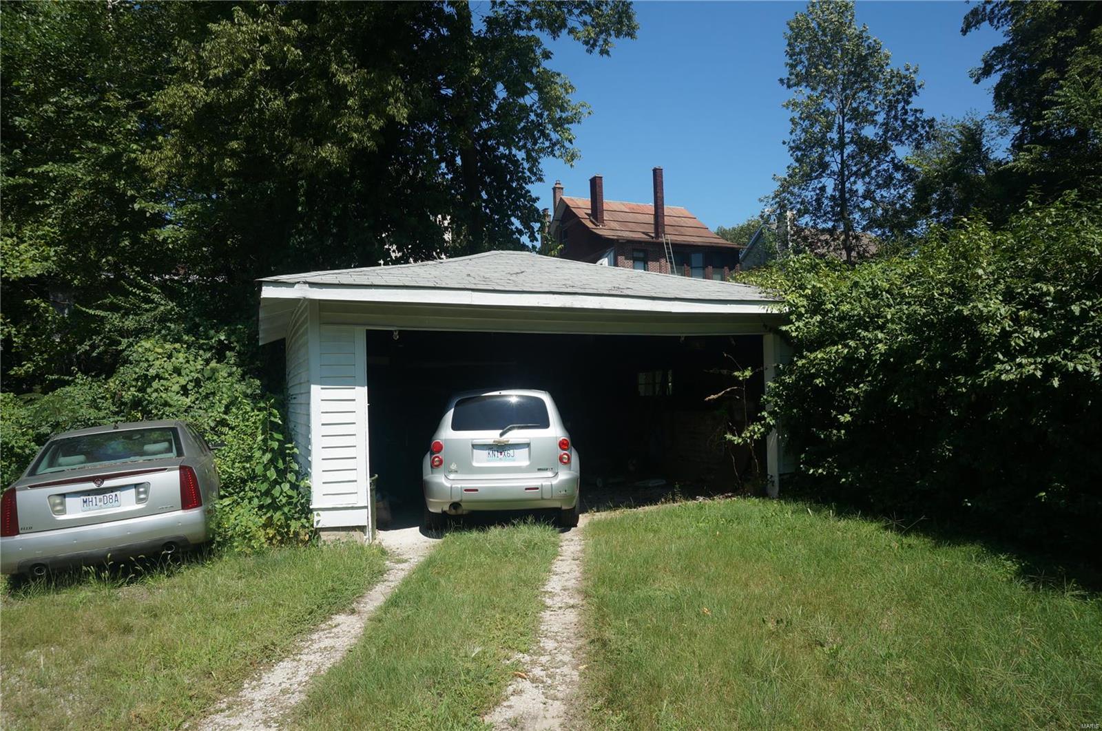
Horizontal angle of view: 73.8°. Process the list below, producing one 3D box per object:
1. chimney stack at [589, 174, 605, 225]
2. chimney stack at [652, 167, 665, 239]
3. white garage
[{"bbox_3d":[2.793,-9.757,43.942,0.420,2.919,0.880,0,-2,-22],"label":"chimney stack"},{"bbox_3d":[6.439,-9.523,43.554,0.420,4.275,0.420,0,-2,-22],"label":"chimney stack"},{"bbox_3d":[-0.600,0.111,11.157,7.117,3.701,6.577,0,-2,-22],"label":"white garage"}]

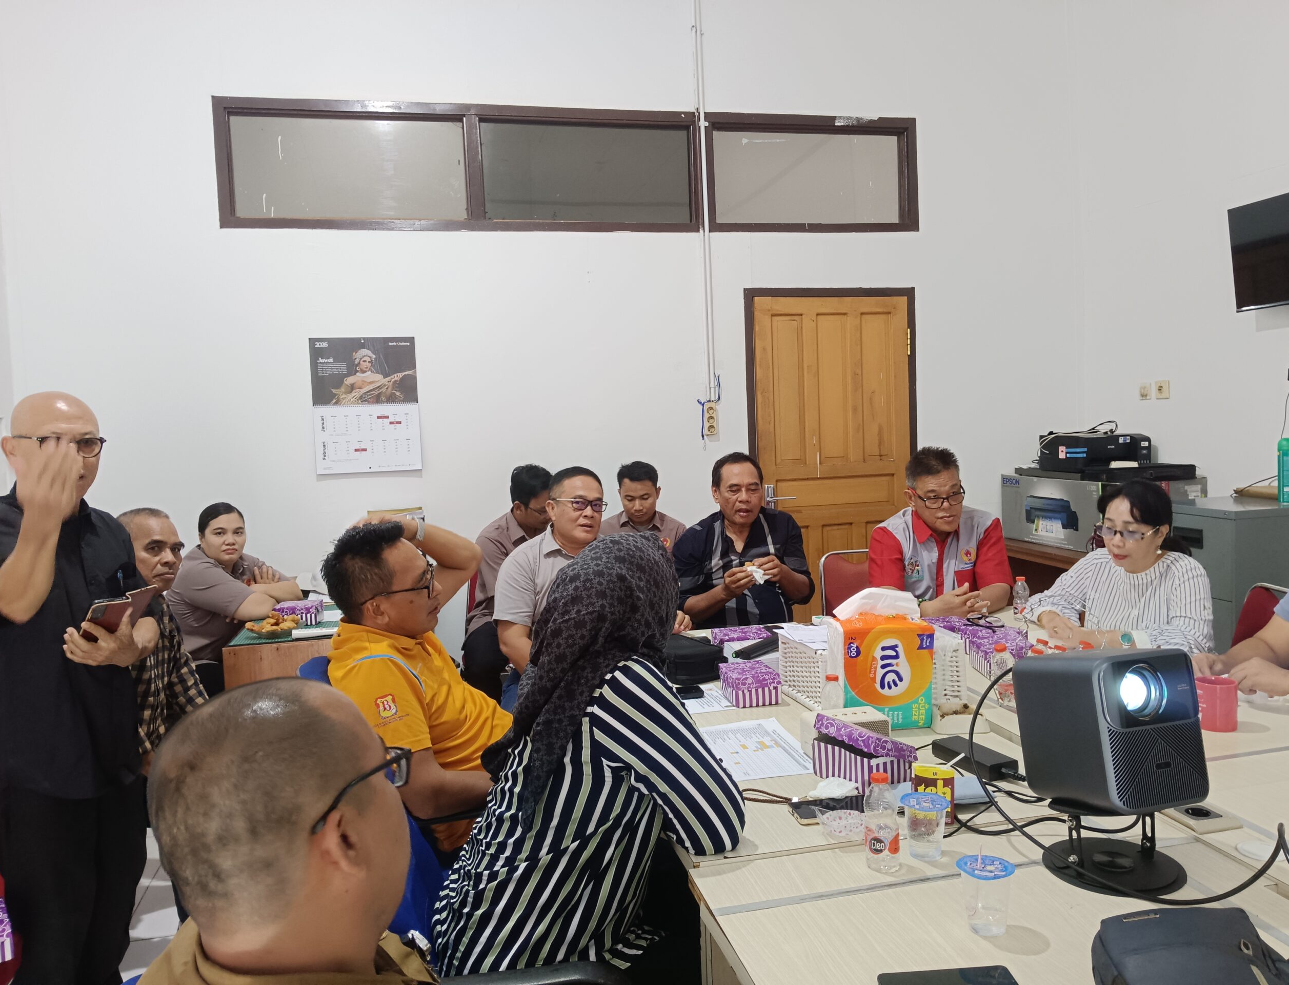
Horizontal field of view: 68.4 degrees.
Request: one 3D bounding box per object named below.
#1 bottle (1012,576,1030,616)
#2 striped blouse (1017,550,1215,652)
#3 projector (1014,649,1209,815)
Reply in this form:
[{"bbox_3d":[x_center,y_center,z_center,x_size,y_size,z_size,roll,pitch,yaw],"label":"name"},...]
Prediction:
[{"bbox_3d":[1.125,0.318,2.832,0.050,0.131,0.050,-3,4,-12],"label":"bottle"},{"bbox_3d":[1.235,0.389,2.430,0.370,0.490,0.490,-5,5,-34],"label":"striped blouse"},{"bbox_3d":[0.667,0.336,1.372,0.160,0.203,0.181,-3,-8,-13],"label":"projector"}]

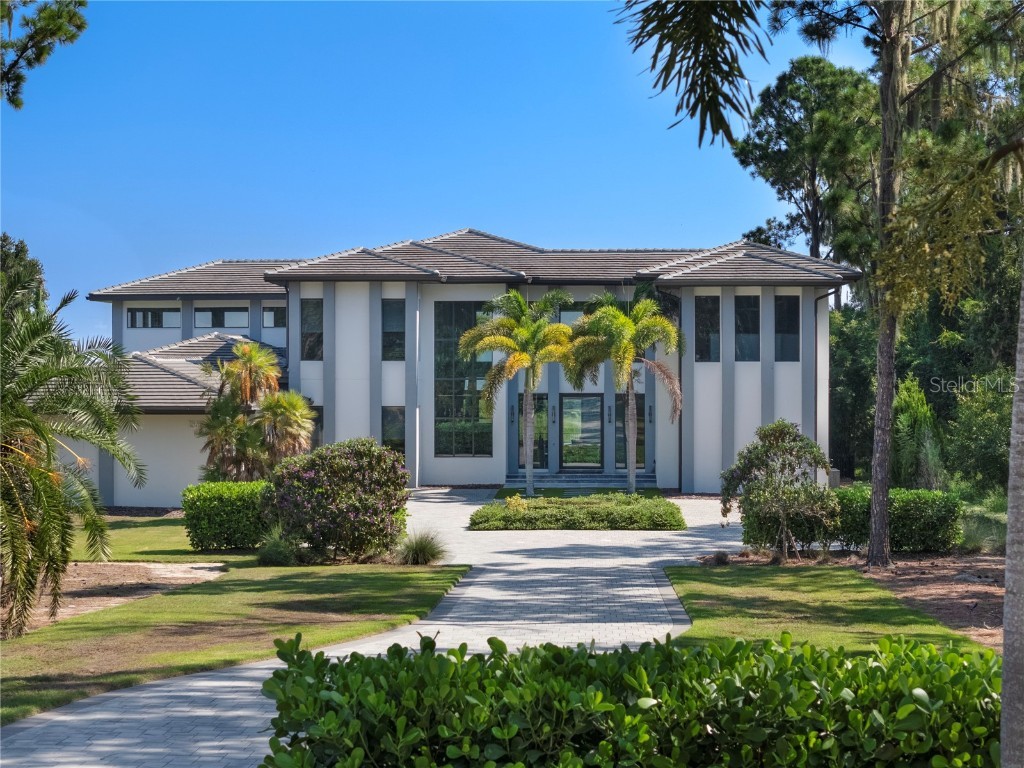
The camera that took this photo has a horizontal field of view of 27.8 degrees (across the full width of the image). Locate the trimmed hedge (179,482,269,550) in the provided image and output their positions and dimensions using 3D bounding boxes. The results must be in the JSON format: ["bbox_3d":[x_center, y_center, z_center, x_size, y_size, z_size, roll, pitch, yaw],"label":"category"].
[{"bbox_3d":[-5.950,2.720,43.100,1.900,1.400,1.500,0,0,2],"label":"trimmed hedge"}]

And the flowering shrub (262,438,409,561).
[{"bbox_3d":[-3.460,2.250,40.800,2.850,2.350,2.600,0,0,2],"label":"flowering shrub"}]

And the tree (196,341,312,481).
[{"bbox_3d":[-6.900,1.120,55.500,3.100,4.500,2.900,0,0,2],"label":"tree"}]

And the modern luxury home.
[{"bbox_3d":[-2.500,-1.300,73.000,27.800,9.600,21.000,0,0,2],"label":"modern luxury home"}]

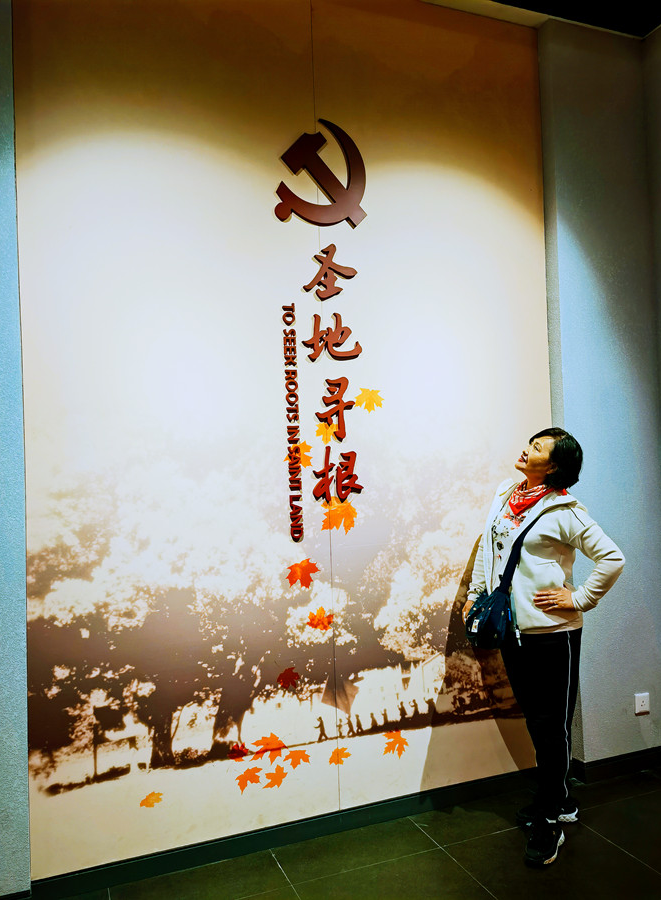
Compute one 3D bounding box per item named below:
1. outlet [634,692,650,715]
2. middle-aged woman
[{"bbox_3d":[1.459,1.186,3.283,0.086,0.086,0.015,-1,-2,-21],"label":"outlet"},{"bbox_3d":[0.809,0.708,2.719,0.490,1.580,0.530,-1,-2,-25],"label":"middle-aged woman"}]

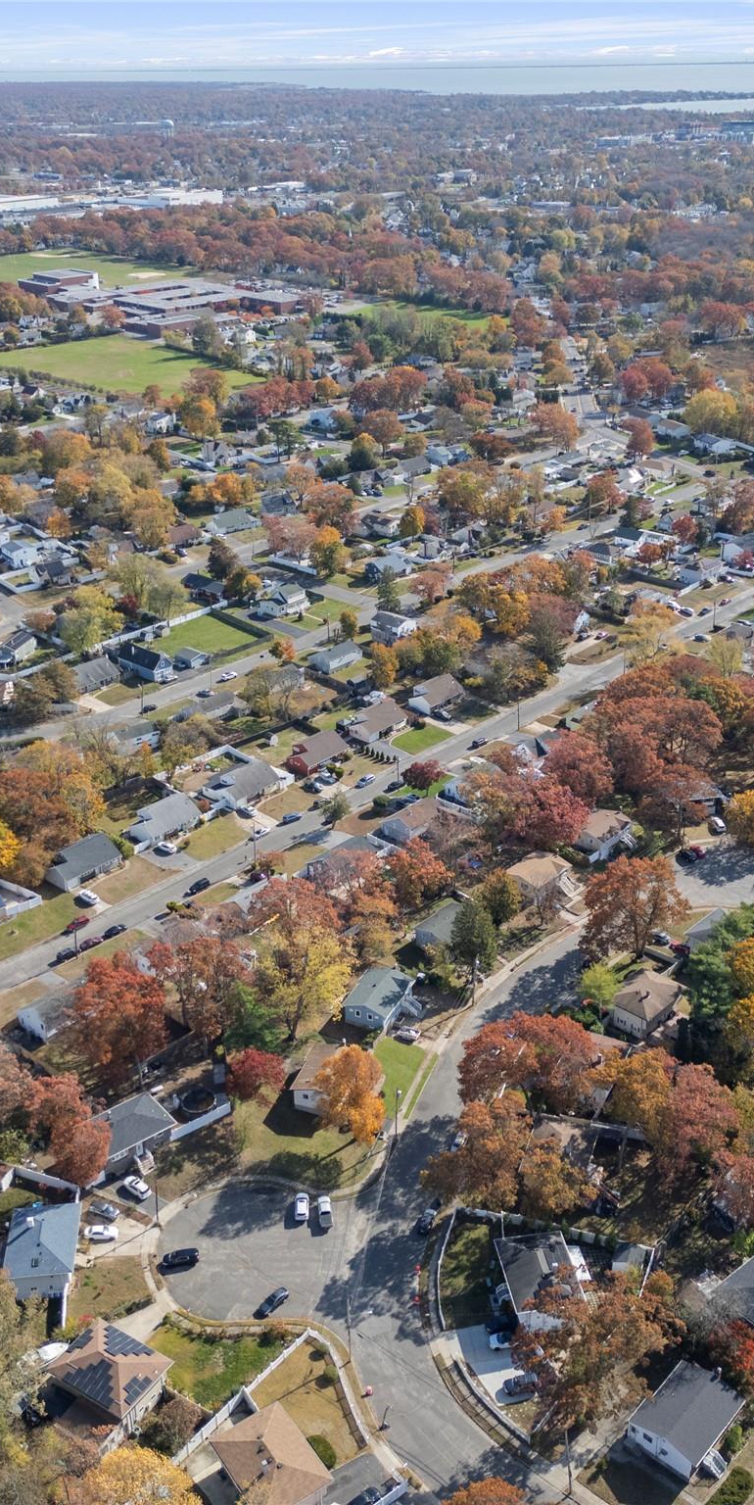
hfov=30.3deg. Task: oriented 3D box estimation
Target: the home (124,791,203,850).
[{"bbox_3d":[-45.301,13.504,293.544,10.000,4.900,13.800,22,34,38],"label":"home"}]

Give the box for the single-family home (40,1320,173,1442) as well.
[{"bbox_3d":[-32.800,76.690,171.000,12.660,6.620,9.550,16,31,29],"label":"single-family home"}]

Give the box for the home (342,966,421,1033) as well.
[{"bbox_3d":[0.570,41.920,238.130,8.400,5.000,11.900,11,29,22],"label":"home"}]

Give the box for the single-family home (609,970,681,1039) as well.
[{"bbox_3d":[45.880,42.370,235.310,7.600,5.600,10.900,19,33,35],"label":"single-family home"}]

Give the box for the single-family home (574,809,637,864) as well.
[{"bbox_3d":[47.440,15.240,292.780,7.440,5.940,11.330,20,33,35],"label":"single-family home"}]

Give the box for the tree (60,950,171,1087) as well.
[{"bbox_3d":[-40.620,42.920,220.930,15.500,19.500,15.500,-1,26,0],"label":"tree"}]

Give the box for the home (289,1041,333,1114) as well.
[{"bbox_3d":[-7.258,50.410,218.458,8.700,5.000,12.300,8,28,16],"label":"home"}]

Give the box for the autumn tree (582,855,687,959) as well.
[{"bbox_3d":[45.411,27.960,246.026,18.600,19.400,18.600,-1,26,0],"label":"autumn tree"}]

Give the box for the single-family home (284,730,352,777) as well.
[{"bbox_3d":[-14.363,-0.742,321.453,9.600,4.800,13.900,21,34,36],"label":"single-family home"}]

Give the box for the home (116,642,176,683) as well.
[{"bbox_3d":[-61.330,-24.180,370.580,14.500,7.000,7.000,21,34,36],"label":"home"}]

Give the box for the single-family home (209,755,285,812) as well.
[{"bbox_3d":[-30.230,7.120,311.810,10.800,5.000,14.400,22,35,38],"label":"single-family home"}]

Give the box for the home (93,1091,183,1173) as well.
[{"bbox_3d":[-36.986,56.113,207.540,12.000,5.200,9.000,-20,32,-33],"label":"home"}]

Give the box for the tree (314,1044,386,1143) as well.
[{"bbox_3d":[-3.874,50.633,204.253,10.500,17.200,10.500,-1,26,0],"label":"tree"}]

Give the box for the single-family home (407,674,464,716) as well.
[{"bbox_3d":[14.398,-15.077,349.370,9.800,4.900,13.700,23,35,38],"label":"single-family home"}]

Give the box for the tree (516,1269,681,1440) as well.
[{"bbox_3d":[26.350,72.760,167.160,19.300,16.340,20.290,-1,27,0],"label":"tree"}]

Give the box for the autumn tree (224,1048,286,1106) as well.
[{"bbox_3d":[-18.824,50.392,214.861,9.400,8.500,9.400,-1,26,0],"label":"autumn tree"}]

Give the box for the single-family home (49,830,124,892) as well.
[{"bbox_3d":[-60.590,21.900,283.860,9.450,4.950,13.990,21,34,37],"label":"single-family home"}]

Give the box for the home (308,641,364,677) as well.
[{"bbox_3d":[-10.925,-26.379,372.337,7.700,5.200,12.400,21,34,37],"label":"home"}]

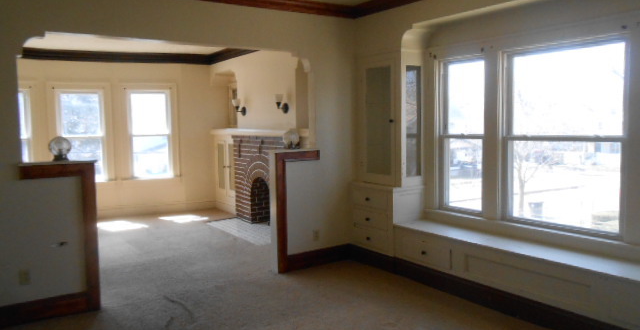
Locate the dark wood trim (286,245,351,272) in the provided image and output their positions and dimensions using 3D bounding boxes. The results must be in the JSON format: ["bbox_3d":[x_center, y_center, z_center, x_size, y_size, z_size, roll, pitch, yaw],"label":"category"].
[{"bbox_3d":[-0.016,0.908,4.742,0.745,0.167,0.022,-4,6,-34],"label":"dark wood trim"}]

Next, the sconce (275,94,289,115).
[{"bbox_3d":[-0.498,-0.758,6.010,0.165,0.241,0.118,-4,6,-34],"label":"sconce"}]

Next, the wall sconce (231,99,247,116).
[{"bbox_3d":[-1.180,-0.830,7.019,0.165,0.242,0.118,-4,6,-34],"label":"wall sconce"}]

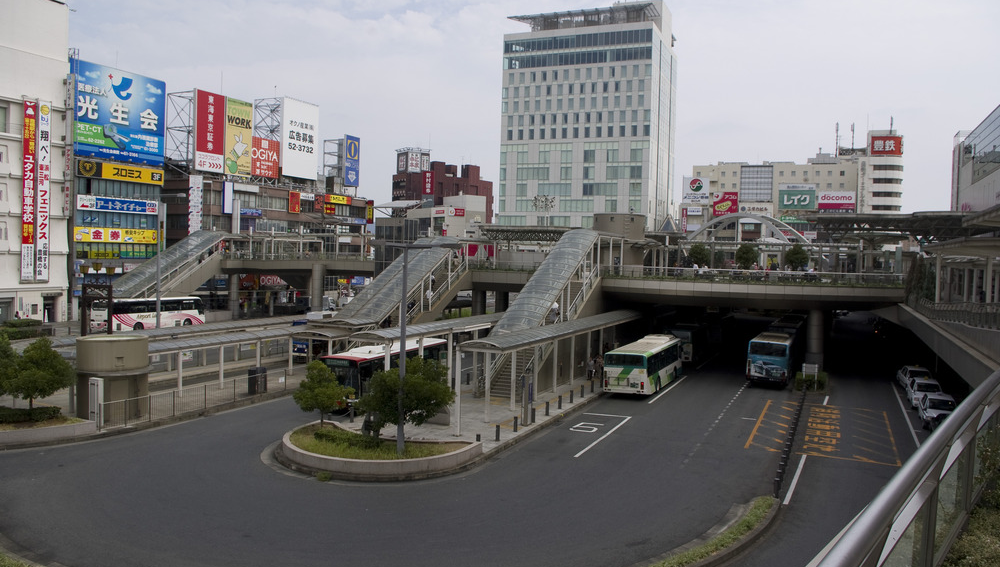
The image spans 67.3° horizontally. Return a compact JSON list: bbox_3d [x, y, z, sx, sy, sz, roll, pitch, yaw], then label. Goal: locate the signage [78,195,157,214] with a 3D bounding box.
[{"bbox_3d":[-44.238,-9.038,87.175,0.400,1.581,10.627,2,2,25],"label":"signage"}]

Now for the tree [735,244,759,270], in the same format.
[{"bbox_3d":[17.725,-1.685,54.008,1.750,2.400,1.750,1,2,0],"label":"tree"}]

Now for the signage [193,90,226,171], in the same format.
[{"bbox_3d":[-38.498,-20.011,99.550,0.500,10.266,5.060,2,2,25],"label":"signage"}]

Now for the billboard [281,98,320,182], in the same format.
[{"bbox_3d":[-30.908,-22.053,115.757,0.600,11.671,8.291,2,2,25],"label":"billboard"}]

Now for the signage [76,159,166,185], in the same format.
[{"bbox_3d":[-43.981,-12.795,87.265,0.500,1.827,11.522,2,2,25],"label":"signage"}]

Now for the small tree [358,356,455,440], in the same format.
[{"bbox_3d":[-3.961,4.829,31.800,4.067,3.558,3.800,2,2,0],"label":"small tree"}]

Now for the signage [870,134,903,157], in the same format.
[{"bbox_3d":[93.703,-33.287,182.600,7.200,4.600,1.200,2,2,18],"label":"signage"}]

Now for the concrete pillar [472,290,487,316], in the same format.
[{"bbox_3d":[-1.690,3.154,61.077,1.140,5.150,1.140,2,3,24],"label":"concrete pillar"}]

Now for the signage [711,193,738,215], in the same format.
[{"bbox_3d":[61.962,-21.624,206.000,6.450,6.700,0.400,2,2,16],"label":"signage"}]

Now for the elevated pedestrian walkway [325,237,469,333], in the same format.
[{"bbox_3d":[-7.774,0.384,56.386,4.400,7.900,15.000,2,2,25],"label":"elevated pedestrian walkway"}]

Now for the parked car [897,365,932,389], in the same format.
[{"bbox_3d":[26.045,5.983,47.099,1.700,1.520,4.680,2,2,25],"label":"parked car"}]

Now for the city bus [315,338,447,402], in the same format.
[{"bbox_3d":[-6.172,4.925,41.978,2.490,3.000,10.400,2,3,22],"label":"city bus"}]

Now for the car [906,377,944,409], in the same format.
[{"bbox_3d":[23.467,6.006,41.408,1.700,1.500,4.700,2,2,24],"label":"car"}]

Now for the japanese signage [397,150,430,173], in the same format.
[{"bbox_3d":[-22.339,-31.561,198.000,7.600,5.800,6.500,1,2,-12],"label":"japanese signage"}]

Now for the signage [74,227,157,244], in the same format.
[{"bbox_3d":[-44.414,-5.518,87.119,0.400,1.594,10.815,2,2,25],"label":"signage"}]

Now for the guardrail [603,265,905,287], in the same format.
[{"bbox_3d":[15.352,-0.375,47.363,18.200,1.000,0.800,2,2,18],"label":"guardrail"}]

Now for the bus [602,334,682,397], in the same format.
[{"bbox_3d":[9.600,5.370,49.200,2.500,3.000,10.600,2,2,24],"label":"bus"}]

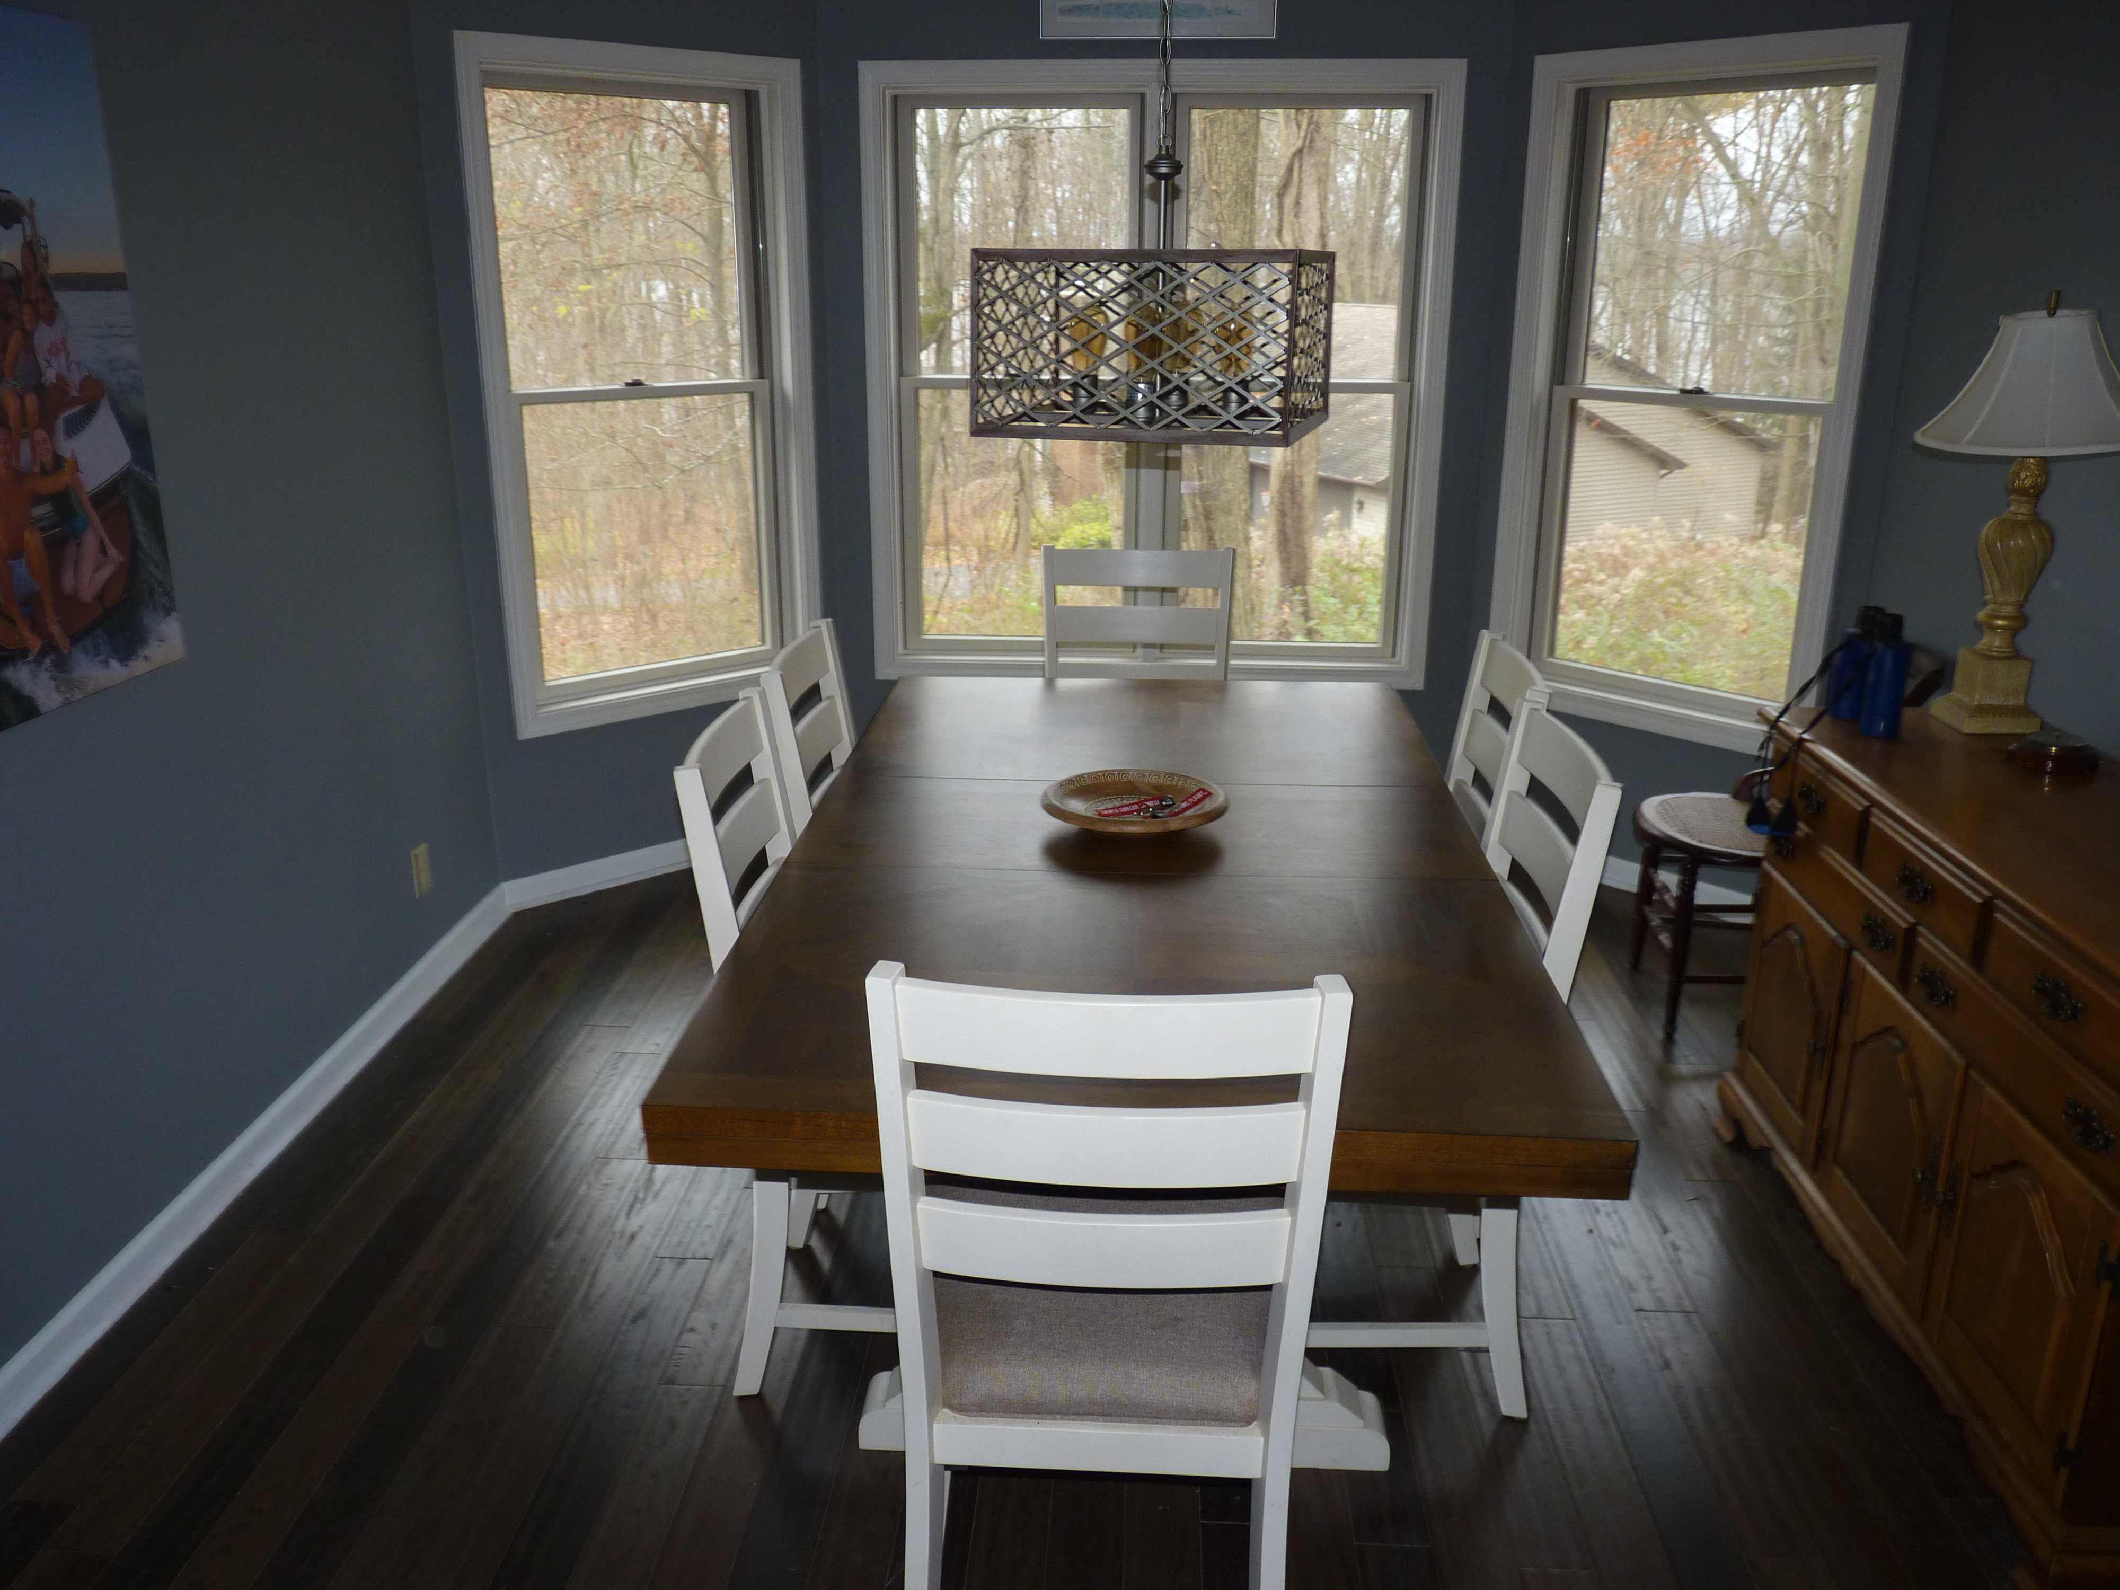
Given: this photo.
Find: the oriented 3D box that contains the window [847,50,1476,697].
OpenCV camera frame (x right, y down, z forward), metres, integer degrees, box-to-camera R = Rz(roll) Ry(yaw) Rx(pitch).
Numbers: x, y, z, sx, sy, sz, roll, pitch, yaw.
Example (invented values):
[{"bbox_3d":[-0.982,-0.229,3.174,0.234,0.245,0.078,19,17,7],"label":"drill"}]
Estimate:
[{"bbox_3d":[0.261,-1.128,4.595,1.581,1.665,0.100,1,18,3],"label":"window"}]

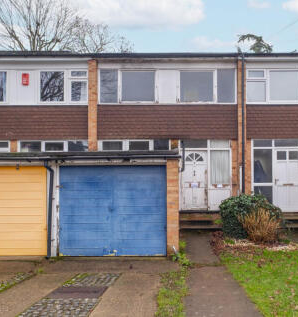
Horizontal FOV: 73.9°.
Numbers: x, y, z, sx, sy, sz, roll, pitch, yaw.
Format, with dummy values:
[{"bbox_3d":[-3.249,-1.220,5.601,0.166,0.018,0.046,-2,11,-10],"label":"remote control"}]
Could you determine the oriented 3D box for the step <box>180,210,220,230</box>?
[{"bbox_3d":[1.520,1.900,6.140,1.550,0.460,0.580,0,-1,0],"label":"step"}]

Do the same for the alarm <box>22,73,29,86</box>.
[{"bbox_3d":[-3.765,-2.404,6.105,0.226,0.406,0.090,0,0,0],"label":"alarm"}]

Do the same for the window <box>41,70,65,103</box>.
[{"bbox_3d":[-2.974,-2.210,6.165,0.843,1.025,0.090,0,0,0],"label":"window"}]

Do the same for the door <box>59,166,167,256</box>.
[{"bbox_3d":[-0.764,1.140,4.305,2.313,1.949,0.070,0,0,0],"label":"door"}]

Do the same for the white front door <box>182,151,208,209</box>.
[{"bbox_3d":[1.499,0.707,6.485,0.852,1.916,0.070,0,-1,0],"label":"white front door"}]

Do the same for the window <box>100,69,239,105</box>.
[{"bbox_3d":[0.568,-2.211,6.170,4.302,1.102,0.100,0,0,0],"label":"window"}]

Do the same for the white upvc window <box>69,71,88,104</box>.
[{"bbox_3d":[-2.270,-2.316,6.445,0.610,1.068,0.090,0,-1,0],"label":"white upvc window"}]

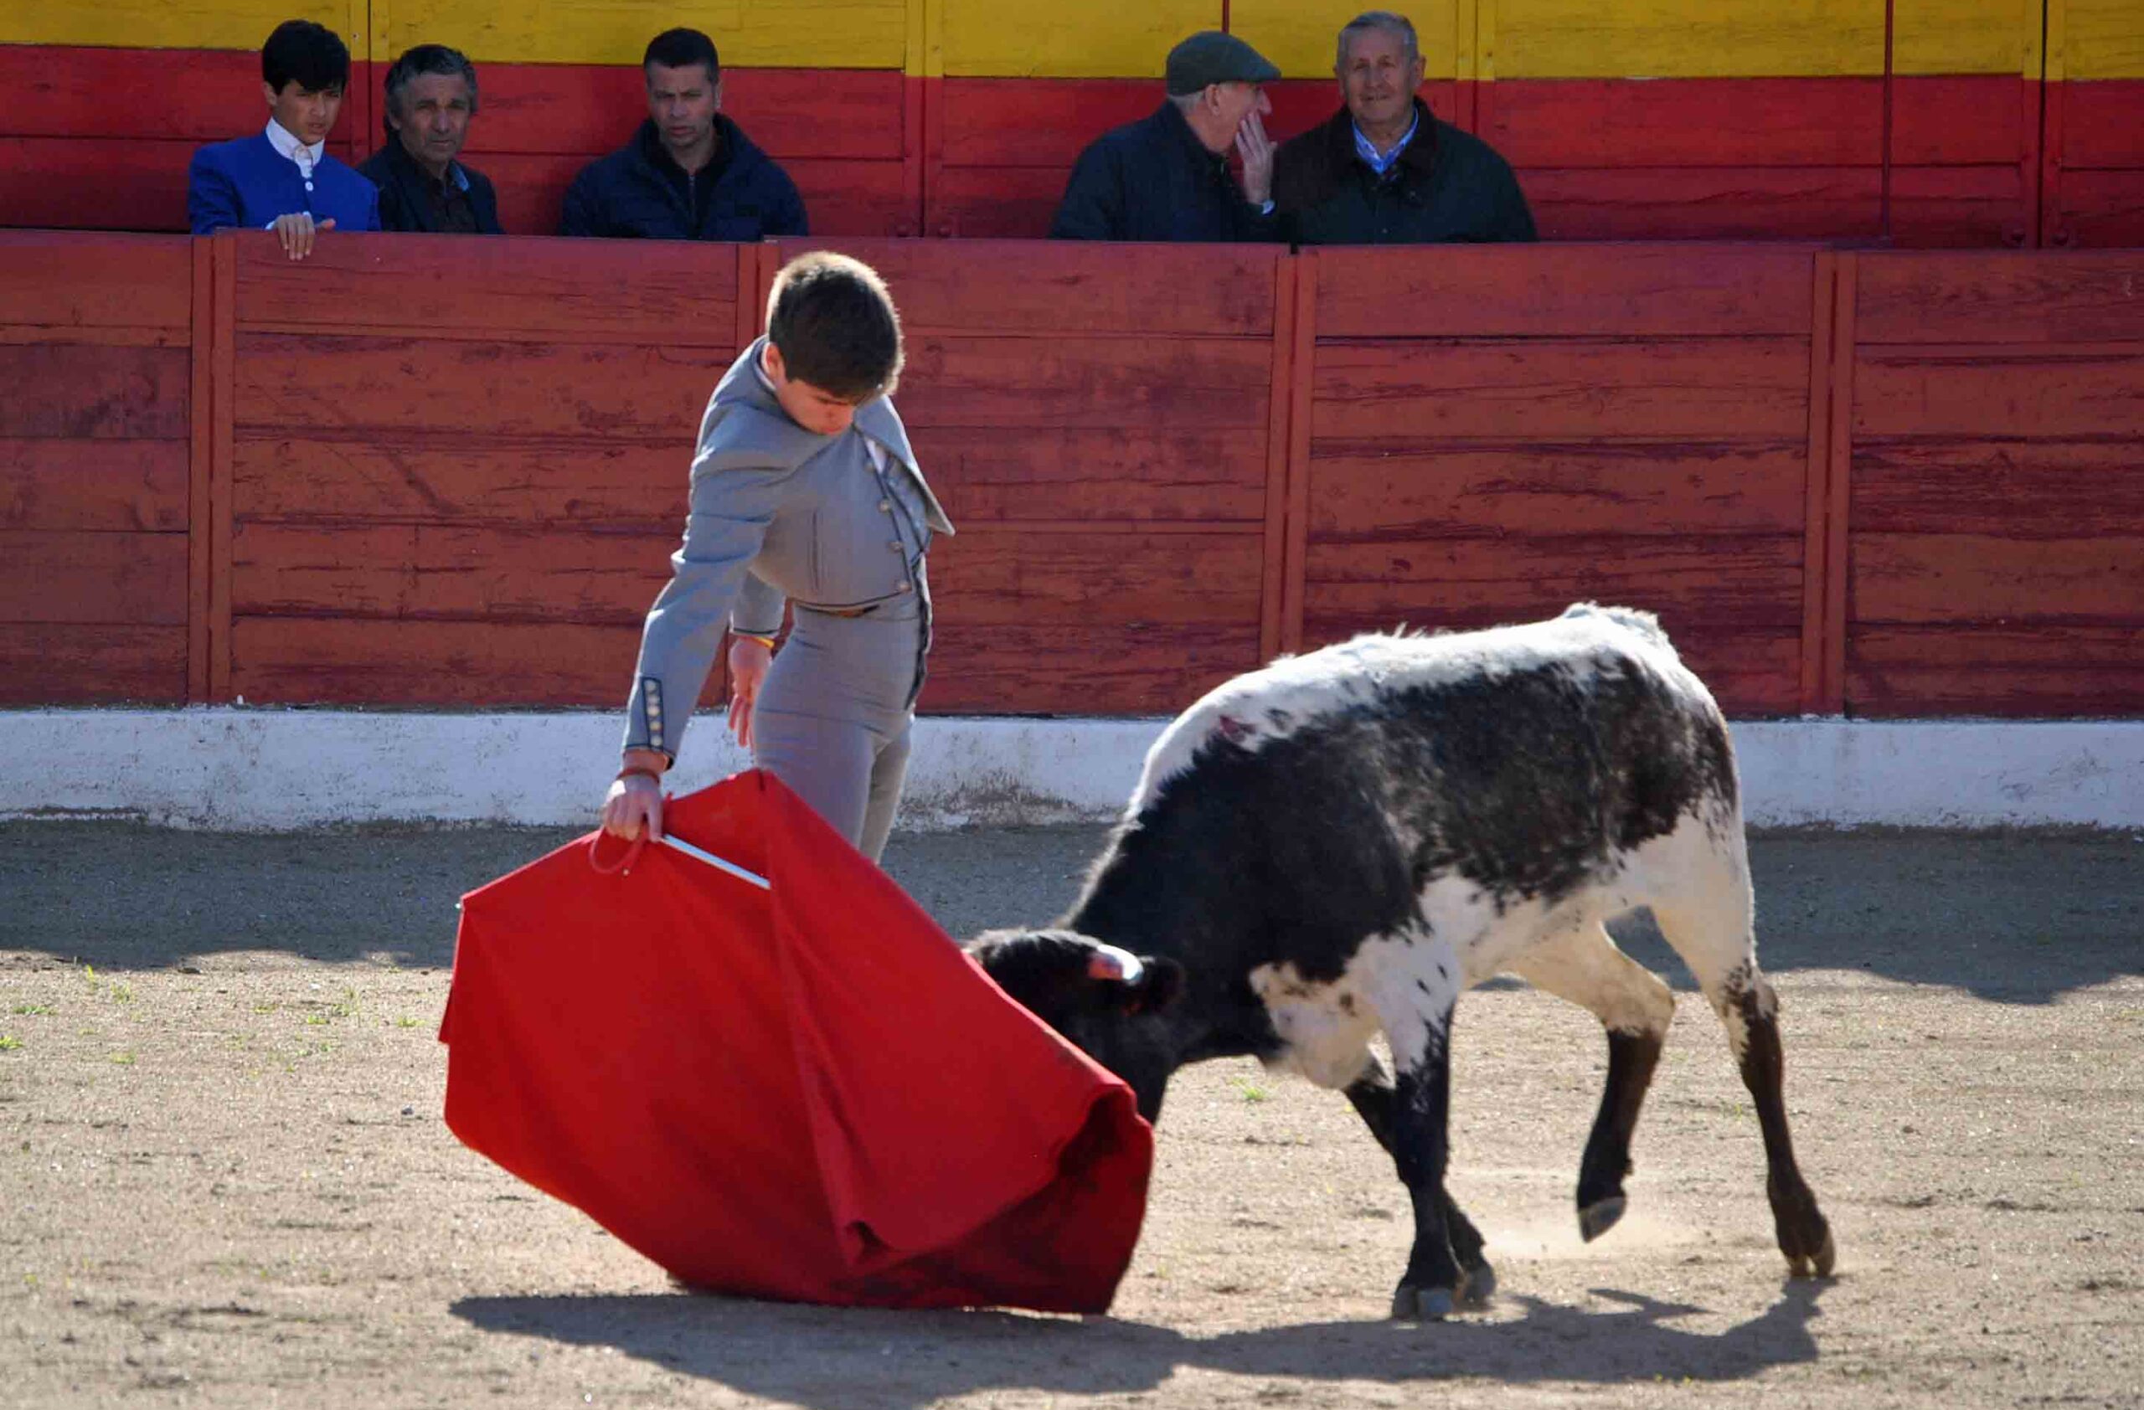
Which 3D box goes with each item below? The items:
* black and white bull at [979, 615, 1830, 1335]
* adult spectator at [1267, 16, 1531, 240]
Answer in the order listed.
[{"bbox_3d":[0.480,0.339,18.050,1.320,0.980,0.500,-2,5,-33],"label":"black and white bull"},{"bbox_3d":[0.680,-0.610,27.060,0.560,1.680,0.340,2,4,12],"label":"adult spectator"}]

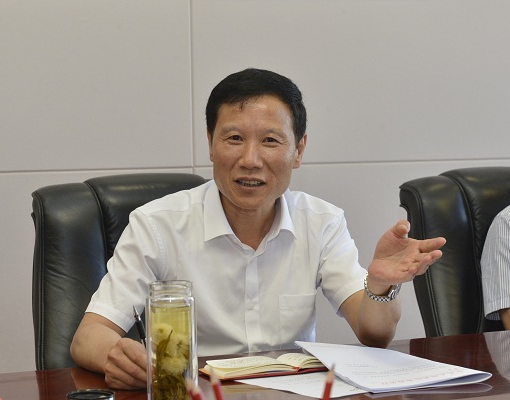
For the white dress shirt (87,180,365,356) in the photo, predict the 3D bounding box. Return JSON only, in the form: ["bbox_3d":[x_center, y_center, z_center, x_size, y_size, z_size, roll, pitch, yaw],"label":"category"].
[{"bbox_3d":[-0.065,0.235,2.030,0.540,0.570,0.360,-1,1,-20],"label":"white dress shirt"}]

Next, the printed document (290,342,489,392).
[{"bbox_3d":[0.224,0.269,1.725,0.212,0.040,0.297,-1,1,-20],"label":"printed document"}]

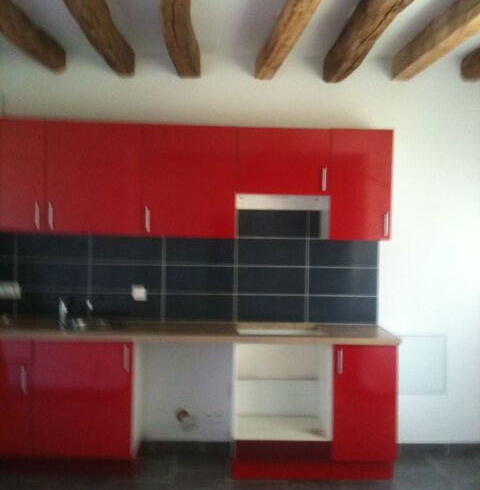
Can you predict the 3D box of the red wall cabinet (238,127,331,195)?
[{"bbox_3d":[0.273,-0.536,4.299,0.600,0.425,0.360,1,1,-3],"label":"red wall cabinet"}]

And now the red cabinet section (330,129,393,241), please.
[{"bbox_3d":[0.770,-0.386,4.325,0.400,0.709,0.360,1,1,-3],"label":"red cabinet section"}]

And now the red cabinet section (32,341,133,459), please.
[{"bbox_3d":[-0.959,0.935,4.185,0.601,0.706,0.563,1,1,-2],"label":"red cabinet section"}]

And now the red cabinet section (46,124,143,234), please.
[{"bbox_3d":[-0.928,-0.413,4.243,0.600,0.709,0.360,1,1,-3],"label":"red cabinet section"}]

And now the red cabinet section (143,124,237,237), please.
[{"bbox_3d":[-0.328,-0.403,4.272,0.600,0.709,0.360,1,1,-3],"label":"red cabinet section"}]

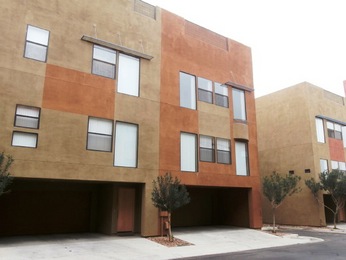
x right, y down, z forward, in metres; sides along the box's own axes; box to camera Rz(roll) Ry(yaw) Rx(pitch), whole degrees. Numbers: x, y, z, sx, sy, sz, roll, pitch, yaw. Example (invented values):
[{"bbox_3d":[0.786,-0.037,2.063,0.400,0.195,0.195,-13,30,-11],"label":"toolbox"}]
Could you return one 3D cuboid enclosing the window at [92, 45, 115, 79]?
[{"bbox_3d":[-3.318,-3.270,14.474,1.216,1.495,0.130,8,-15,-33],"label":"window"}]

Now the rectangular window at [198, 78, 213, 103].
[{"bbox_3d":[1.952,-2.404,18.341,1.190,1.518,0.120,9,-16,-34],"label":"rectangular window"}]

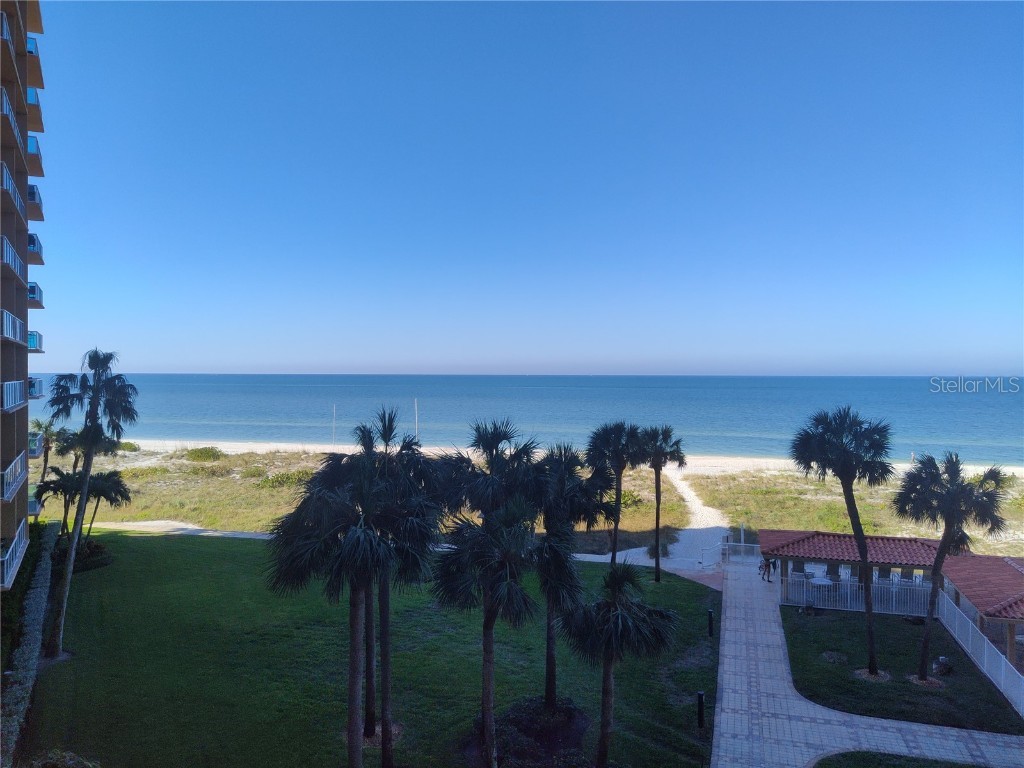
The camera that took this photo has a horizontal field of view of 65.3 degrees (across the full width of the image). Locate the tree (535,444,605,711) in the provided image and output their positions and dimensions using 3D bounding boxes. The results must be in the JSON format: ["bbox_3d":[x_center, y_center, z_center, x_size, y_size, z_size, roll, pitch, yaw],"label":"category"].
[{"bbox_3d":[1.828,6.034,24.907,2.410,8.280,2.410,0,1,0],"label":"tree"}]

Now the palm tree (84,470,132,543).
[{"bbox_3d":[-24.490,7.487,47.986,3.370,4.570,3.370,0,1,0],"label":"palm tree"}]

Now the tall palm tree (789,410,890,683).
[{"bbox_3d":[11.595,5.445,28.001,3.580,9.450,3.580,0,1,0],"label":"tall palm tree"}]

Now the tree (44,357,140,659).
[{"bbox_3d":[-15.541,4.407,29.481,3.480,11.290,3.480,0,1,0],"label":"tree"}]

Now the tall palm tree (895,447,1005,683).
[{"bbox_3d":[15.044,6.272,27.386,3.920,7.840,3.920,0,1,0],"label":"tall palm tree"}]

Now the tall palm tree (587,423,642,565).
[{"bbox_3d":[5.540,6.012,43.006,3.020,7.870,3.020,0,1,0],"label":"tall palm tree"}]

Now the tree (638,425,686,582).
[{"bbox_3d":[7.626,6.020,40.343,2.430,7.940,2.430,0,1,0],"label":"tree"}]

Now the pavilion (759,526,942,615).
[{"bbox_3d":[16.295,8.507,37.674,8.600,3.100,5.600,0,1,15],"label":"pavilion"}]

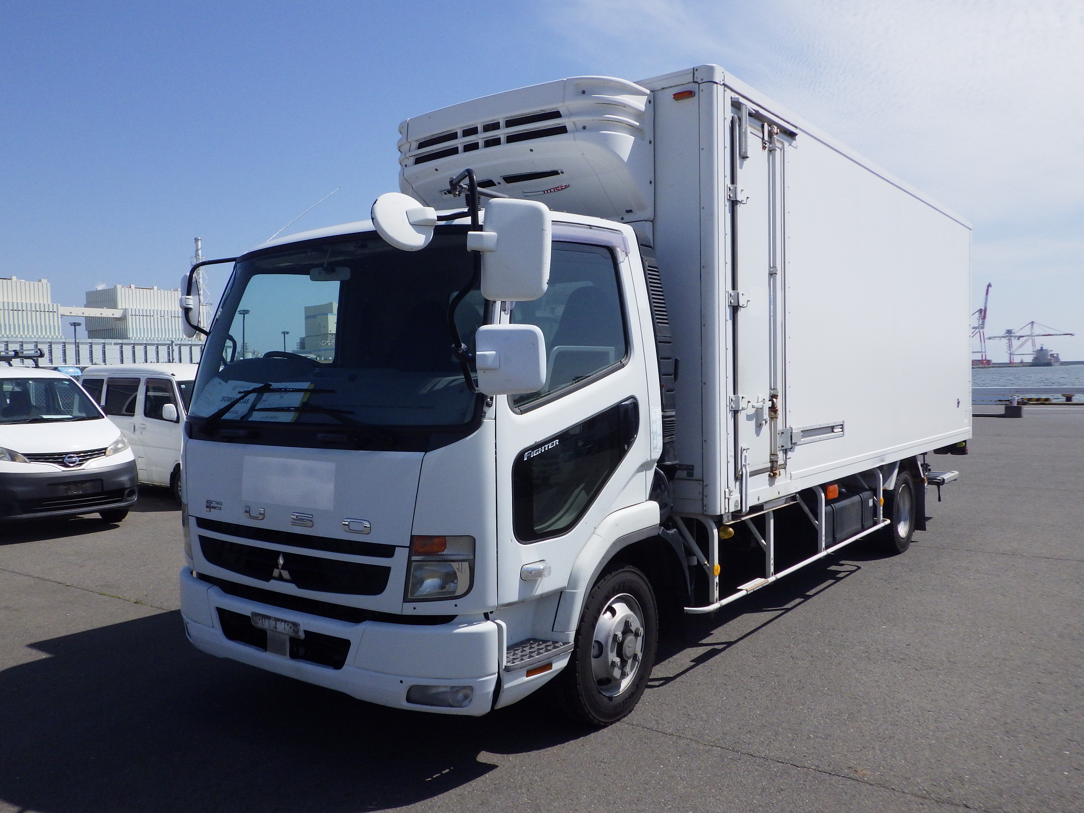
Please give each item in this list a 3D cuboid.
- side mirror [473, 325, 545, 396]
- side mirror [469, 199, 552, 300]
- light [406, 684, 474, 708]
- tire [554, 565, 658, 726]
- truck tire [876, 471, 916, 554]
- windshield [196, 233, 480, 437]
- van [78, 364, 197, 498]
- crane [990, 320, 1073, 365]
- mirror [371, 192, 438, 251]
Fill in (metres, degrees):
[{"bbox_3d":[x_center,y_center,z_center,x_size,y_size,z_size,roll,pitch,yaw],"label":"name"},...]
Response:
[{"bbox_3d":[-0.121,-0.177,3.330,0.262,0.270,0.100,0,3,14],"label":"side mirror"},{"bbox_3d":[-0.115,-0.599,3.360,0.280,0.395,0.110,3,-1,9],"label":"side mirror"},{"bbox_3d":[-0.399,1.145,3.499,0.285,0.085,0.080,0,2,15],"label":"light"},{"bbox_3d":[0.299,1.127,4.204,0.210,0.735,0.735,1,2,37],"label":"tire"},{"bbox_3d":[3.248,0.955,8.111,0.210,0.735,0.735,1,2,37],"label":"truck tire"},{"bbox_3d":[-1.012,-0.337,4.094,2.040,0.930,0.220,1,-14,37],"label":"windshield"},{"bbox_3d":[-5.434,0.327,13.173,3.400,1.890,1.475,1,3,38],"label":"van"},{"bbox_3d":[616.000,-80.404,1110.000,95.000,55.000,25.000,1,3,37],"label":"crane"},{"bbox_3d":[-0.559,-0.750,3.560,0.270,0.270,0.100,-2,-21,-36],"label":"mirror"}]

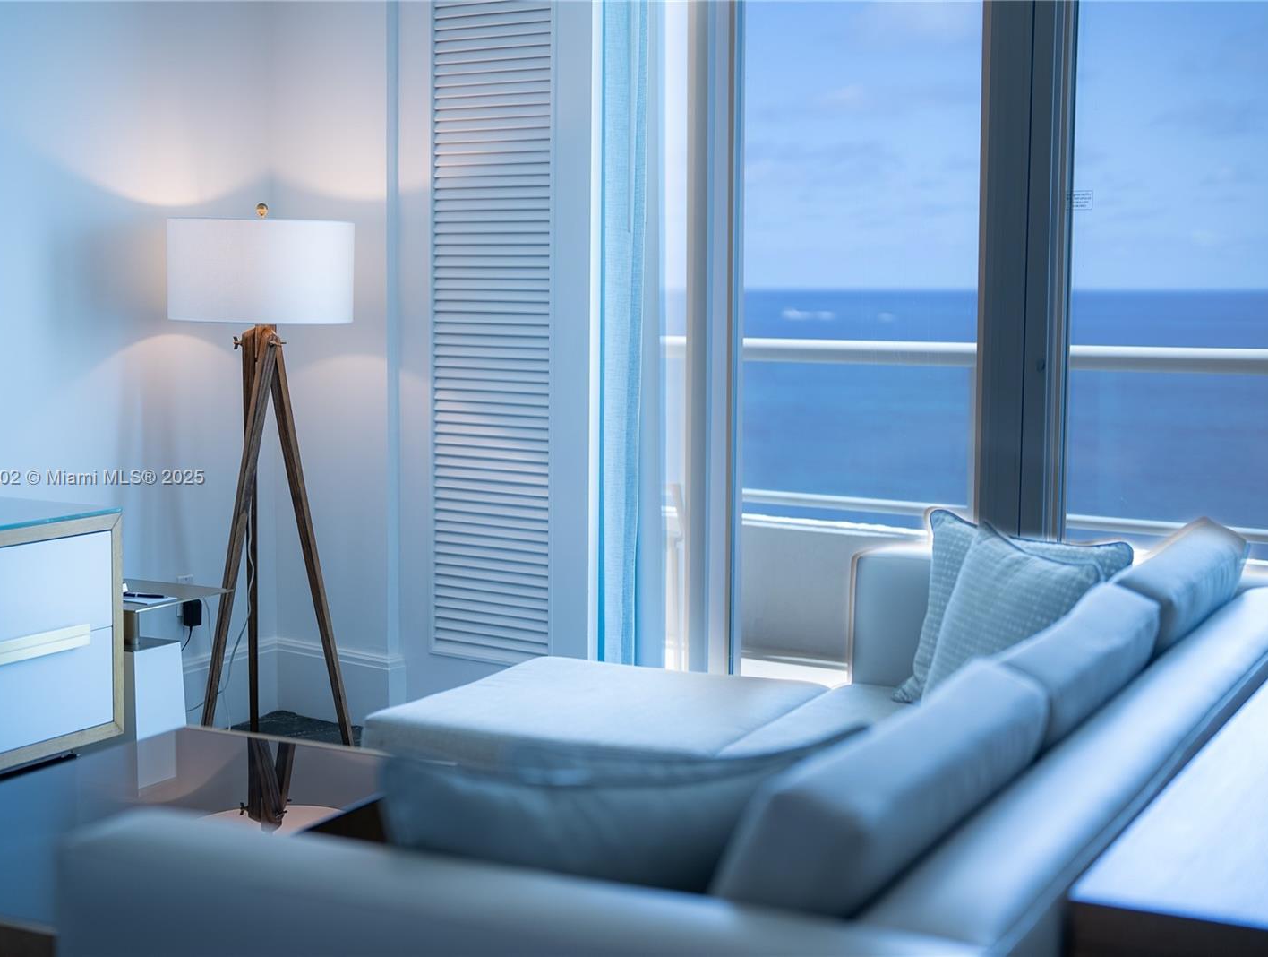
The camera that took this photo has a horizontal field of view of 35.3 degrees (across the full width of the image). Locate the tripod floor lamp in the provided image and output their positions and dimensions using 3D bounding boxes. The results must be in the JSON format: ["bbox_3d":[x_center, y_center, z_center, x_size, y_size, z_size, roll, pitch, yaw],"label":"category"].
[{"bbox_3d":[-0.988,0.012,5.325,0.505,1.476,0.490,-1,6,-11],"label":"tripod floor lamp"}]

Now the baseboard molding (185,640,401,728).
[{"bbox_3d":[-0.968,0.616,5.633,0.490,0.216,0.426,4,7,32],"label":"baseboard molding"}]

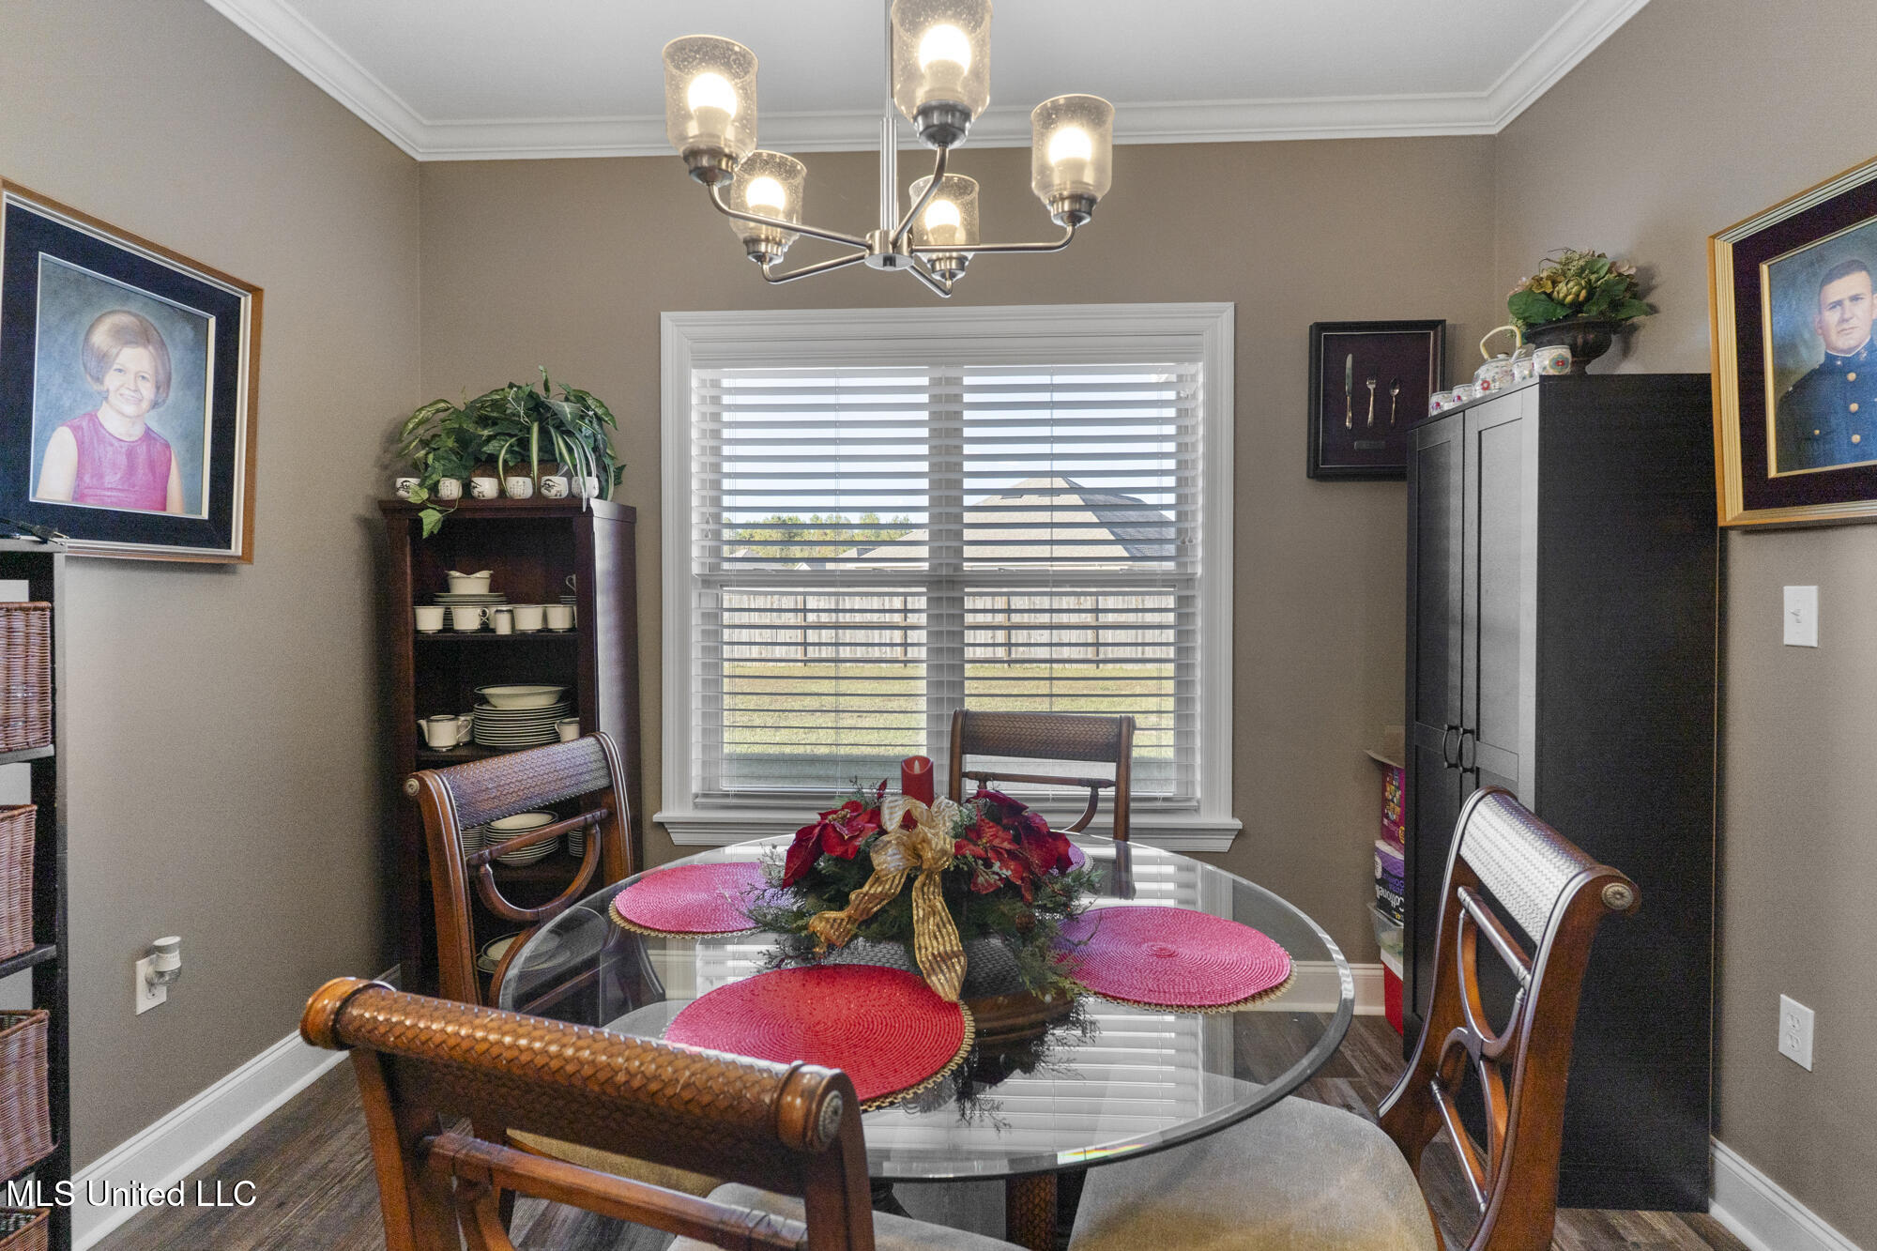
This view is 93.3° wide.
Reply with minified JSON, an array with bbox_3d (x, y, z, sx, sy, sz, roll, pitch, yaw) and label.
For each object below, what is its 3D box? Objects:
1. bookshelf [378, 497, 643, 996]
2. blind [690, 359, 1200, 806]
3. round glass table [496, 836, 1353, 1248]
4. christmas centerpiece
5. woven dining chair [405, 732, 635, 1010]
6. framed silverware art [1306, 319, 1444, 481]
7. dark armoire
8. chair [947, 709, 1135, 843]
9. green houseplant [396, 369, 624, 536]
[{"bbox_3d":[-1.277,0.427,2.693,0.634,1.577,0.302,0,2,6],"label":"bookshelf"},{"bbox_3d":[0.016,-0.138,2.836,1.624,1.432,0.055,0,1,2],"label":"blind"},{"bbox_3d":[-0.013,0.862,1.397,1.215,0.789,1.215,0,1,0],"label":"round glass table"},{"bbox_3d":[-0.009,0.334,1.345,0.520,0.275,0.460,0,1,2],"label":"christmas centerpiece"},{"bbox_3d":[-0.512,0.739,1.587,0.620,1.012,0.470,0,2,17],"label":"woven dining chair"},{"bbox_3d":[1.339,-0.679,2.710,0.387,0.480,0.046,0,2,3],"label":"framed silverware art"},{"bbox_3d":[1.448,0.351,2.138,0.364,1.755,0.574,0,2,3],"label":"dark armoire"},{"bbox_3d":[0.179,0.729,1.947,0.470,1.012,0.620,0,2,17],"label":"chair"},{"bbox_3d":[-1.275,-0.507,2.635,0.659,0.481,0.360,0,2,6],"label":"green houseplant"}]

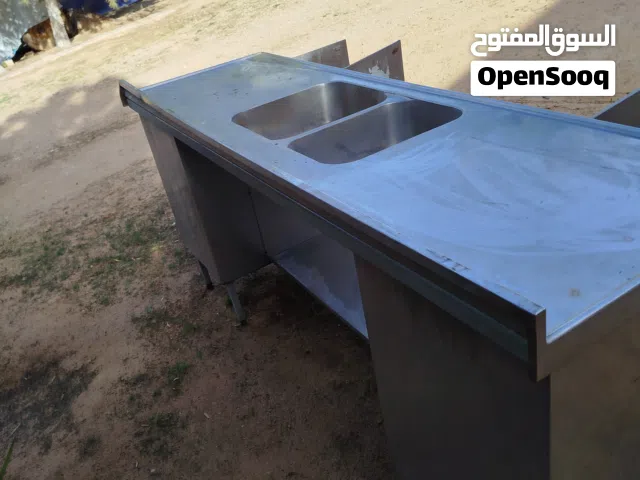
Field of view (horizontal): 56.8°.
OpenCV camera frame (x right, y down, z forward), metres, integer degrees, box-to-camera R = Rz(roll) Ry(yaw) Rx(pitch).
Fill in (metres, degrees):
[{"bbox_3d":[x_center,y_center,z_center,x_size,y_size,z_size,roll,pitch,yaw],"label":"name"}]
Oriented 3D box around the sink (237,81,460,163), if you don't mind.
[{"bbox_3d":[0.062,-0.284,1.738,0.423,0.165,0.658,-25,32,-22],"label":"sink"}]

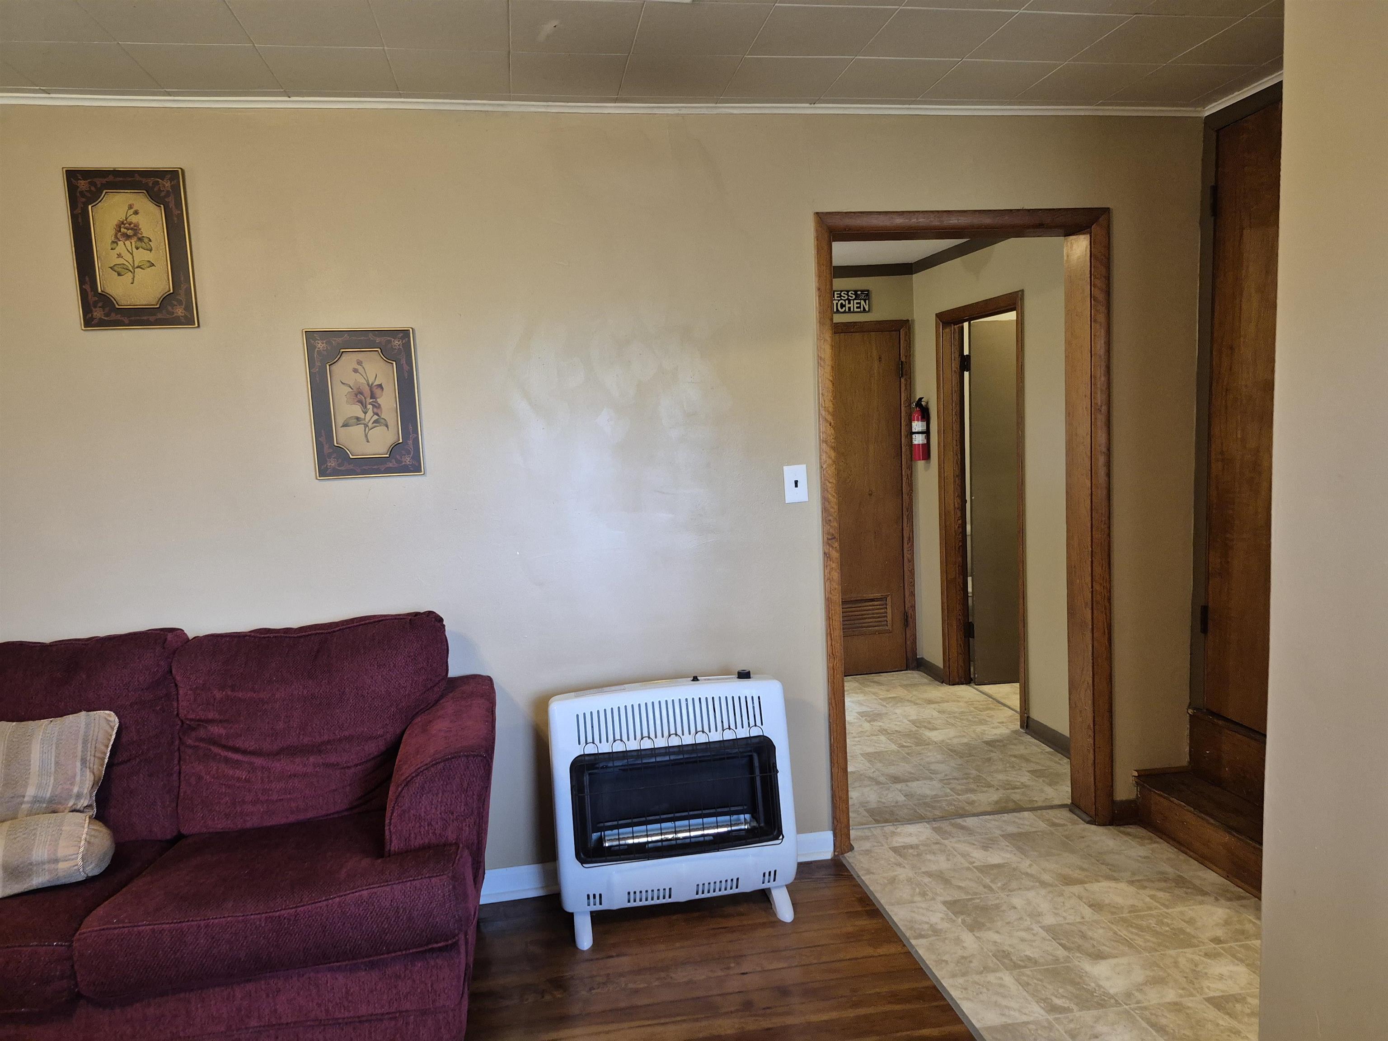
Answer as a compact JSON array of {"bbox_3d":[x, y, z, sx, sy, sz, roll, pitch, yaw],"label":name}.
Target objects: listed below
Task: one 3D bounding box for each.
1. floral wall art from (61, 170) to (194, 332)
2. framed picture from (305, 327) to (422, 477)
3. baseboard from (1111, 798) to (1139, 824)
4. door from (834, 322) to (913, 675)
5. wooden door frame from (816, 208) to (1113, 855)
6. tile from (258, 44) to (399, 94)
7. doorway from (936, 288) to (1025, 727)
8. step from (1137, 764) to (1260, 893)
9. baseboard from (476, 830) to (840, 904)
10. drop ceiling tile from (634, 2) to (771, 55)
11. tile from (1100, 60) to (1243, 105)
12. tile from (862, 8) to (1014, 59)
[{"bbox_3d":[-1.527,-0.737,2.509,0.294,0.424,0.022,-4,6,-10],"label":"floral wall art"},{"bbox_3d":[-0.963,-0.344,2.703,0.302,0.432,0.018,-4,6,-10],"label":"framed picture"},{"bbox_3d":[1.522,1.026,3.237,0.093,0.090,0.015,-4,6,-10],"label":"baseboard"},{"bbox_3d":[0.865,-0.099,5.108,0.740,1.960,0.050,-4,6,-10],"label":"door"},{"bbox_3d":[0.905,0.046,3.108,1.017,2.089,0.170,-4,6,-10],"label":"wooden door frame"},{"bbox_3d":[-0.928,-1.164,2.375,0.305,0.016,0.305,-4,6,-10],"label":"tile"},{"bbox_3d":[1.447,-0.058,4.538,0.140,1.980,0.870,-4,6,-10],"label":"doorway"},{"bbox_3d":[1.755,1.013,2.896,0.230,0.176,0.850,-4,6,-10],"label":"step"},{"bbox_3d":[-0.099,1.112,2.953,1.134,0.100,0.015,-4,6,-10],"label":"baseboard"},{"bbox_3d":[0.011,-1.200,2.243,0.305,0.015,0.305,-4,6,-9],"label":"drop ceiling tile"},{"bbox_3d":[1.461,-1.325,2.788,0.305,0.015,0.305,-4,6,-9],"label":"tile"},{"bbox_3d":[0.608,-1.234,2.333,0.305,0.018,0.305,-4,6,-10],"label":"tile"}]

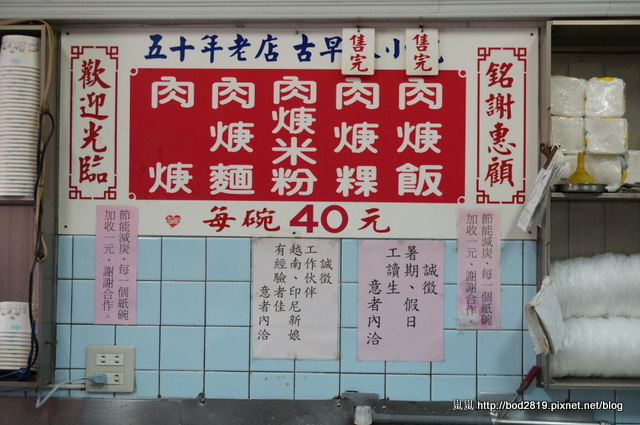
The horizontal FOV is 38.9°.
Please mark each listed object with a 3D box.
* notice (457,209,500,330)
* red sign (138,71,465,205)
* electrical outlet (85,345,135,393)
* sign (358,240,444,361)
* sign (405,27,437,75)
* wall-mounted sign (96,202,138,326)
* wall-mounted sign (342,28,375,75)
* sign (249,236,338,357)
[{"bbox_3d":[0.391,0.139,2.225,0.104,0.294,0.010,1,-2,2],"label":"notice"},{"bbox_3d":[-0.059,-0.193,2.247,0.834,0.328,0.020,1,-2,2],"label":"red sign"},{"bbox_3d":[-0.519,0.387,2.244,0.119,0.113,0.018,1,-2,2],"label":"electrical outlet"},{"bbox_3d":[0.201,0.217,2.231,0.210,0.296,0.010,1,-2,2],"label":"sign"},{"bbox_3d":[0.252,-0.396,2.235,0.079,0.115,0.010,1,-2,2],"label":"sign"},{"bbox_3d":[-0.507,0.130,2.254,0.105,0.293,0.010,1,-2,2],"label":"wall-mounted sign"},{"bbox_3d":[0.095,-0.398,2.240,0.079,0.115,0.010,1,-2,2],"label":"wall-mounted sign"},{"bbox_3d":[-0.059,0.213,2.240,0.216,0.299,0.010,1,-2,2],"label":"sign"}]

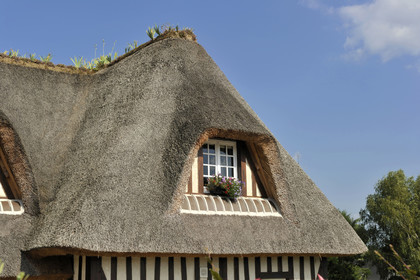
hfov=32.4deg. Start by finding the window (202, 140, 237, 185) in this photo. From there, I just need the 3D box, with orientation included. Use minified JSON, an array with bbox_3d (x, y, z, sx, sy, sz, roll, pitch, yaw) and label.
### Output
[{"bbox_3d":[0.197,0.583,16.400,1.000,1.130,0.170,6,-13,-31],"label":"window"}]

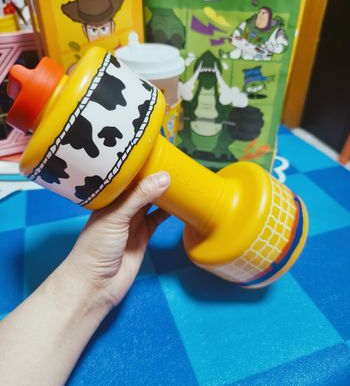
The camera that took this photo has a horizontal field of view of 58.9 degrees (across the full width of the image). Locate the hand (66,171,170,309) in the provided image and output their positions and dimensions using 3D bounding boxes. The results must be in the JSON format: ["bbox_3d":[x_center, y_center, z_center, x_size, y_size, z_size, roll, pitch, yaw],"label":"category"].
[{"bbox_3d":[-0.045,0.032,0.261,0.130,0.072,0.080,-56,22,-19],"label":"hand"}]

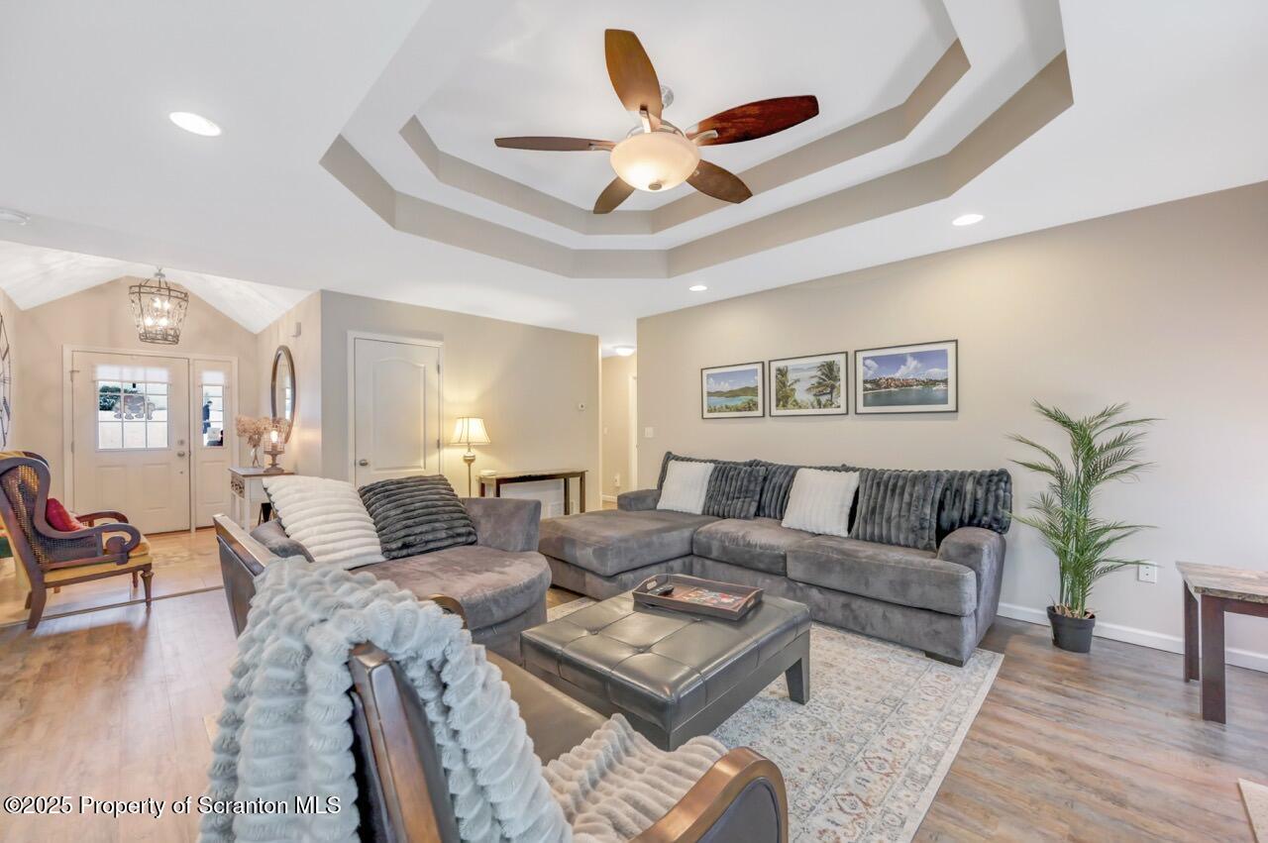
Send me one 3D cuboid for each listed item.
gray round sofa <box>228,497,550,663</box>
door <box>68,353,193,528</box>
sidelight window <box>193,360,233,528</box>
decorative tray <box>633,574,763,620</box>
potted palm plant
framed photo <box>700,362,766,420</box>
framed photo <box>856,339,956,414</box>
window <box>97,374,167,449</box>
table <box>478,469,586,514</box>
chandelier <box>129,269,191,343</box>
[{"bbox_3d":[-1.216,0.904,2.890,1.420,0.740,1.480,-1,0,39],"label":"gray round sofa"},{"bbox_3d":[-5.574,0.281,5.503,0.915,2.030,0.050,0,0,-45],"label":"door"},{"bbox_3d":[-5.095,0.265,5.975,0.380,2.030,0.080,0,0,-43],"label":"sidelight window"},{"bbox_3d":[0.311,0.834,2.396,0.513,0.062,0.350,0,0,30],"label":"decorative tray"},{"bbox_3d":[2.428,0.573,2.715,0.600,1.360,0.660,0,0,-45],"label":"potted palm plant"},{"bbox_3d":[0.918,-0.277,4.592,0.688,0.493,0.030,-1,-1,44],"label":"framed photo"},{"bbox_3d":[1.959,-0.304,3.579,0.680,0.500,0.030,-1,-1,44],"label":"framed photo"},{"bbox_3d":[-5.687,-0.105,5.607,0.050,0.880,0.588,-1,-1,44],"label":"window"},{"bbox_3d":[-1.099,0.947,5.512,0.390,0.740,1.230,-1,-1,44],"label":"table"},{"bbox_3d":[-4.414,-1.090,4.580,0.400,0.755,0.400,0,0,-45],"label":"chandelier"}]

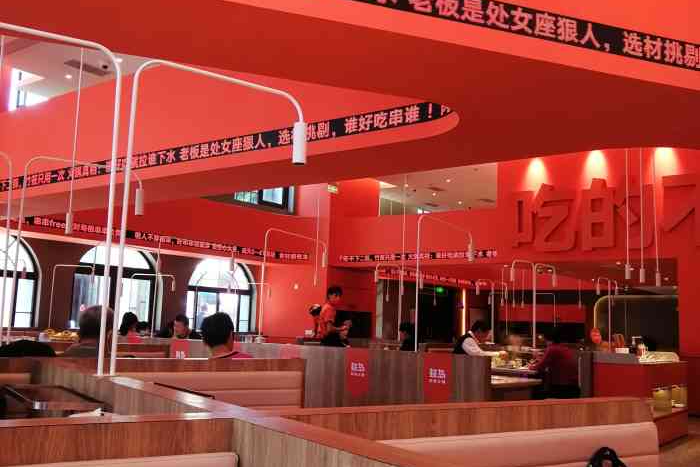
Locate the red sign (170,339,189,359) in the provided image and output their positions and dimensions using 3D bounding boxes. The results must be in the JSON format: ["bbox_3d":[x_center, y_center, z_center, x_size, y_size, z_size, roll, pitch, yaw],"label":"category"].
[{"bbox_3d":[-1.825,1.361,7.801,0.265,0.435,0.020,-5,-10,41],"label":"red sign"}]

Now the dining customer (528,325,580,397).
[{"bbox_3d":[2.244,1.645,8.027,0.620,1.240,0.460,-2,-8,32],"label":"dining customer"}]

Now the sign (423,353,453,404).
[{"bbox_3d":[0.729,1.215,6.073,0.257,0.430,0.020,-2,-8,32],"label":"sign"}]

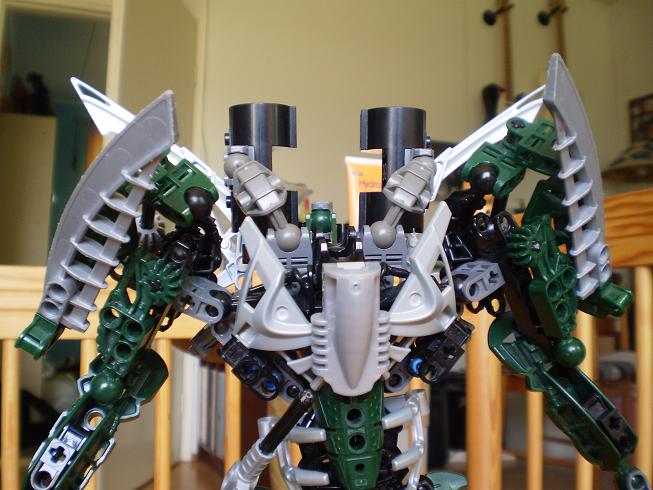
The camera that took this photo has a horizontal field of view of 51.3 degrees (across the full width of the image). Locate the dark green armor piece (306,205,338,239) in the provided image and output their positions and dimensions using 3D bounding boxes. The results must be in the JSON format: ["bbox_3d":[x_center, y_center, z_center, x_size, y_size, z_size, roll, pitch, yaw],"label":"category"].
[{"bbox_3d":[-0.002,-0.010,0.305,0.014,0.015,0.014,0,0,0],"label":"dark green armor piece"}]

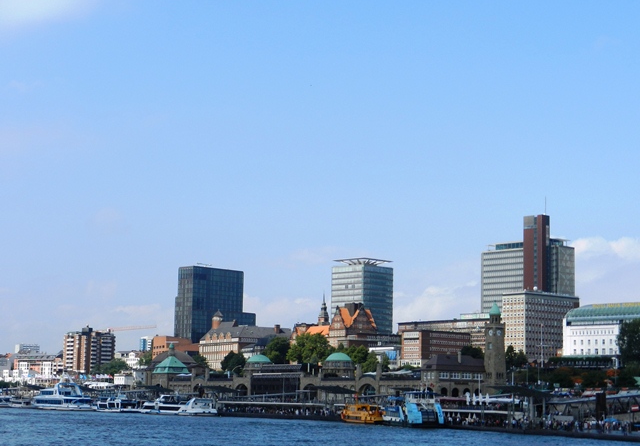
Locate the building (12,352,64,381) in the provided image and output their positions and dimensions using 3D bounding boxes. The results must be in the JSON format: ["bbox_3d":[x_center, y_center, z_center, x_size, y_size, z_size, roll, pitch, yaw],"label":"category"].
[{"bbox_3d":[-193.521,99.951,864.279,34.000,19.000,14.000,-1,-7,11],"label":"building"}]

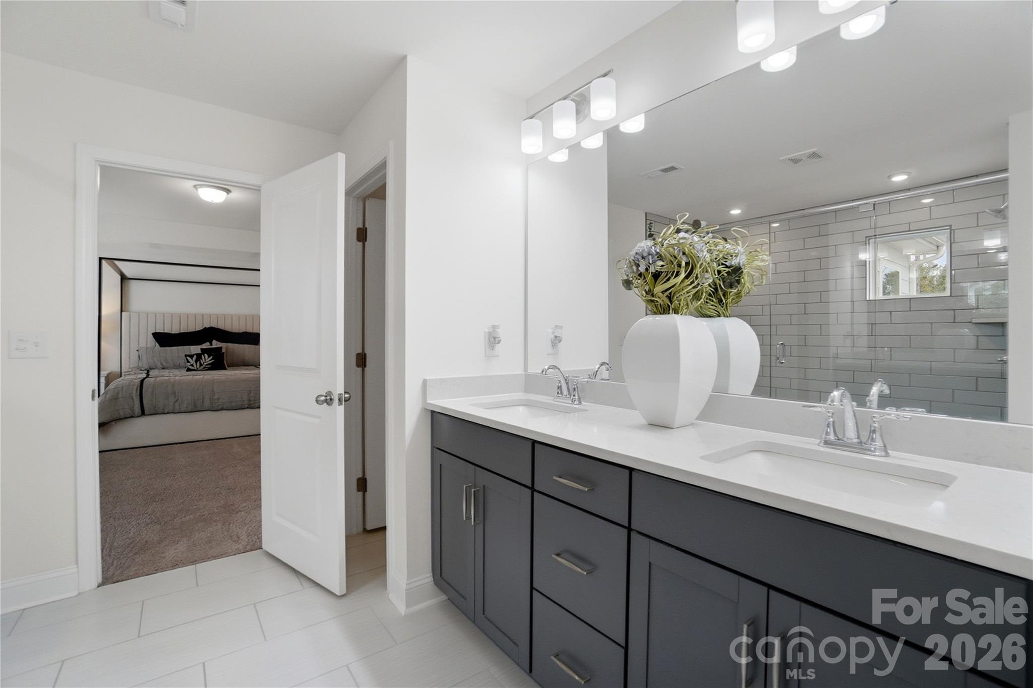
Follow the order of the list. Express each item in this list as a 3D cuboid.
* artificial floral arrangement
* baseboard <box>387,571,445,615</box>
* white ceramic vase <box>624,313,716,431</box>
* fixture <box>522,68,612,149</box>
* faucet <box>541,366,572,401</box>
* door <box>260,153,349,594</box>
[{"bbox_3d":[0.511,-0.258,1.435,0.315,0.335,0.340,-1,1,-39],"label":"artificial floral arrangement"},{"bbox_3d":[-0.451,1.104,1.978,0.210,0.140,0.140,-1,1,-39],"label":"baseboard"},{"bbox_3d":[0.514,0.087,1.442,0.225,0.360,0.220,-1,1,-39],"label":"white ceramic vase"},{"bbox_3d":[0.229,-1.034,1.938,0.150,0.200,0.570,-1,1,-39],"label":"fixture"},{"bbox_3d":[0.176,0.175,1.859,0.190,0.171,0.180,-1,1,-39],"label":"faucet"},{"bbox_3d":[-1.110,0.141,2.198,0.745,2.030,0.045,1,1,36],"label":"door"}]

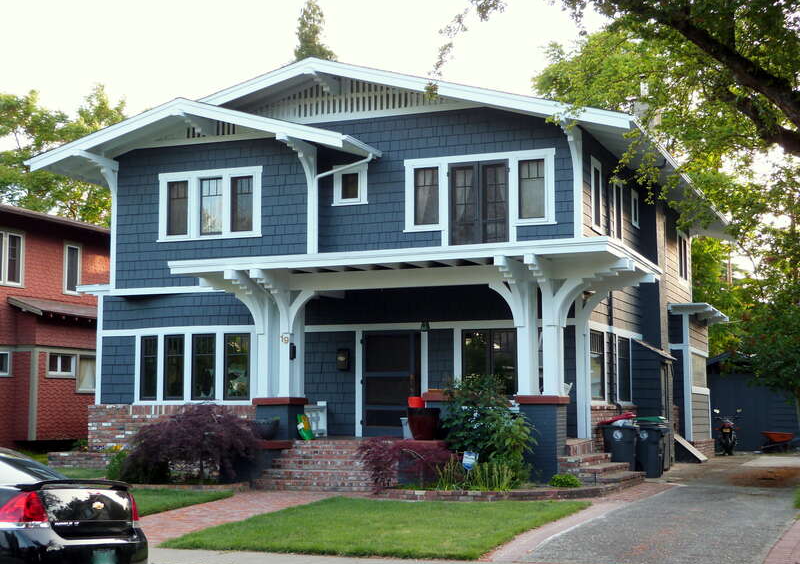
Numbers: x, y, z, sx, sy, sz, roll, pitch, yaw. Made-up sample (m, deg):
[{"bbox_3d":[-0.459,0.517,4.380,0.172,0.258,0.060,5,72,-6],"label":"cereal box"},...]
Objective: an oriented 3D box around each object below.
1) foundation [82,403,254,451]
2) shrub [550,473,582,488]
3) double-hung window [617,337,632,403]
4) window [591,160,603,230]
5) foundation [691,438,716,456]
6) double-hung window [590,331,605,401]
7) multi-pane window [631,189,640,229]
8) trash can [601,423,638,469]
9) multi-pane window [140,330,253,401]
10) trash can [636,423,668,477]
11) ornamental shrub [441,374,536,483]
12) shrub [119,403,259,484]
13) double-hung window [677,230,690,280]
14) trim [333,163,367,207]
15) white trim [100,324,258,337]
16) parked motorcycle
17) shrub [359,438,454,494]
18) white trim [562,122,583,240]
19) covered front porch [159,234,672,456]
[{"bbox_3d":[-4.496,2.905,24.248,3.830,0.920,0.300,-2,-6,21],"label":"foundation"},{"bbox_3d":[2.682,3.217,19.850,0.500,0.250,0.420,-2,-6,21],"label":"shrub"},{"bbox_3d":[4.598,1.811,25.107,0.100,1.380,1.380,-2,-6,21],"label":"double-hung window"},{"bbox_3d":[3.814,-1.634,23.592,0.130,1.389,0.948,-3,-7,21],"label":"window"},{"bbox_3d":[7.723,4.261,31.365,0.300,0.441,4.100,-3,-7,21],"label":"foundation"},{"bbox_3d":[3.720,1.592,22.987,0.130,1.287,1.260,-3,-7,21],"label":"double-hung window"},{"bbox_3d":[5.217,-1.594,27.046,0.100,0.820,0.800,-2,-6,21],"label":"multi-pane window"},{"bbox_3d":[4.266,3.165,23.642,0.620,1.080,0.700,-3,-7,21],"label":"trash can"},{"bbox_3d":[-4.073,1.700,24.113,2.790,1.450,0.100,-2,-6,21],"label":"multi-pane window"},{"bbox_3d":[4.635,3.044,22.425,0.500,1.040,0.600,-2,-6,21],"label":"trash can"},{"bbox_3d":[1.413,2.363,19.723,1.420,1.700,1.300,-3,-7,21],"label":"ornamental shrub"},{"bbox_3d":[-3.797,2.877,21.838,2.300,1.380,1.800,-3,-7,21],"label":"shrub"},{"bbox_3d":[7.868,-0.693,33.842,0.140,1.068,2.144,-3,-7,21],"label":"double-hung window"},{"bbox_3d":[-0.990,-1.918,24.024,0.740,0.817,0.140,-3,-7,21],"label":"trim"},{"bbox_3d":[-4.461,0.967,24.340,3.620,0.135,0.060,-2,-6,21],"label":"white trim"},{"bbox_3d":[8.712,3.990,32.656,0.800,1.200,2.000,-2,-6,17],"label":"parked motorcycle"},{"bbox_3d":[0.074,3.010,20.200,1.420,0.880,1.100,-2,-6,21],"label":"shrub"},{"bbox_3d":[3.121,-1.791,21.972,0.170,1.930,0.770,-2,-6,21],"label":"white trim"},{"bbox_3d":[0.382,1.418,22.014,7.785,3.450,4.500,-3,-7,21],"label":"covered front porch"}]

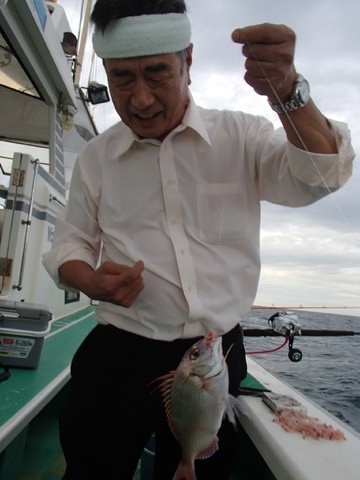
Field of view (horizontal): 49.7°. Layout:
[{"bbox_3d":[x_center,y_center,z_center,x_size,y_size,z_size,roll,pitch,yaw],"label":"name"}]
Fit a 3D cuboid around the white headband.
[{"bbox_3d":[-0.069,-0.379,0.715,0.178,0.061,0.205,-1,31,7],"label":"white headband"}]

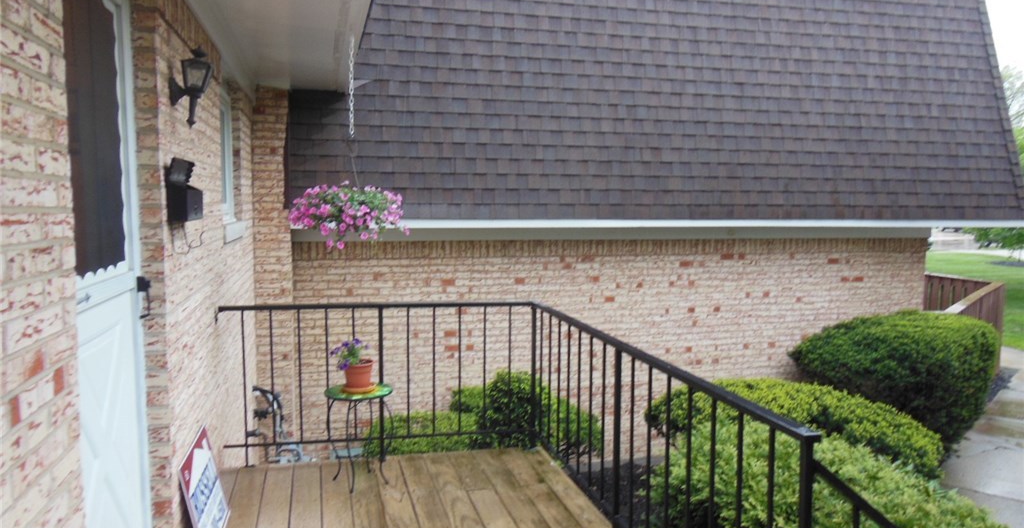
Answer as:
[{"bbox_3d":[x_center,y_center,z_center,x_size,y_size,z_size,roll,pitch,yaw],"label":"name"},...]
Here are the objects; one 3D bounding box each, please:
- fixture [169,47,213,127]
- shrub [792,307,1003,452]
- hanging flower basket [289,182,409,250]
[{"bbox_3d":[-1.272,-0.707,2.957,0.155,0.315,0.125,-1,4,-15],"label":"fixture"},{"bbox_3d":[3.948,1.241,7.623,2.150,1.470,1.250,-1,4,-15],"label":"shrub"},{"bbox_3d":[-0.934,-0.271,4.223,0.660,0.390,0.640,-1,4,-15],"label":"hanging flower basket"}]

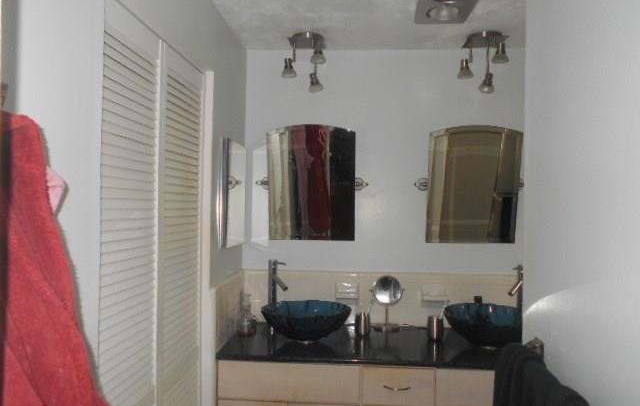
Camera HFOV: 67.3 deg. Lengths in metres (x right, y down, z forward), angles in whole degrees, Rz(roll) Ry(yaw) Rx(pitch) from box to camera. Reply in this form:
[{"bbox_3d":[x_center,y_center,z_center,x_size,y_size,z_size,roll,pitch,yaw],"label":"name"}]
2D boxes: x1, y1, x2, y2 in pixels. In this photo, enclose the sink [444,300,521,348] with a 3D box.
[{"bbox_3d":[0.819,0.606,2.301,0.447,0.168,0.438,1,0,4],"label":"sink"}]

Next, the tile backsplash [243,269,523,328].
[{"bbox_3d":[0.368,0.532,2.642,1.612,0.303,0.015,1,0,4],"label":"tile backsplash"}]

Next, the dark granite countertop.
[{"bbox_3d":[0.353,0.698,2.365,1.630,0.030,0.565,1,0,4],"label":"dark granite countertop"}]

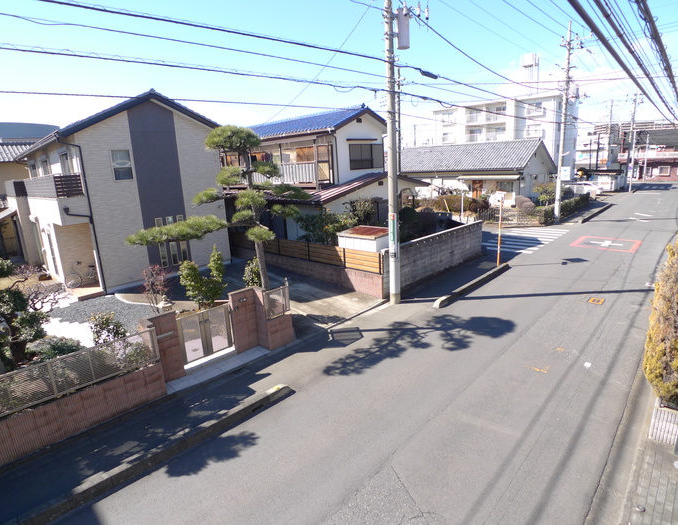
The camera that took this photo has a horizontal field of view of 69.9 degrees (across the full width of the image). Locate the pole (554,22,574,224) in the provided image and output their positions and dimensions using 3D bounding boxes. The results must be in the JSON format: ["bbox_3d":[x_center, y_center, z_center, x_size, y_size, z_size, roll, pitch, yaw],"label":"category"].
[{"bbox_3d":[14.333,-8.673,31.150,0.400,12.500,0.400,9,17,43],"label":"pole"}]

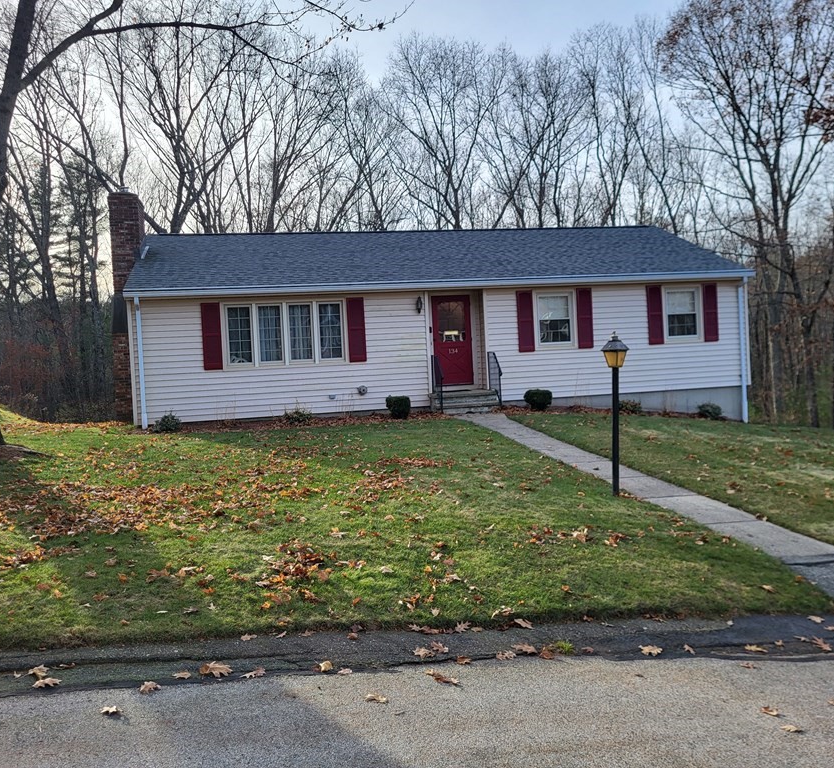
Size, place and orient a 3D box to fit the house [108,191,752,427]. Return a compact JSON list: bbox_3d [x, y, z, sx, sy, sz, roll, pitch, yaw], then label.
[{"bbox_3d":[-0.126,-1.957,21.006,15.050,6.150,8.700,-3,2,-12],"label":"house"}]

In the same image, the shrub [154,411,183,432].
[{"bbox_3d":[-5.012,0.753,15.450,0.530,0.420,0.480,-3,2,-12],"label":"shrub"}]

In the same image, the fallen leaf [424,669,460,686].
[{"bbox_3d":[0.138,1.650,4.330,0.240,0.040,0.085,-2,2,38],"label":"fallen leaf"}]

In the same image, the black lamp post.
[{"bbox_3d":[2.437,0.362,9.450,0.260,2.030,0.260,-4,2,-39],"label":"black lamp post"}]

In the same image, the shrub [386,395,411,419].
[{"bbox_3d":[-0.395,0.486,16.400,0.500,0.490,0.480,-3,2,0],"label":"shrub"}]

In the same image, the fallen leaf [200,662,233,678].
[{"bbox_3d":[-1.179,1.679,4.500,0.190,0.045,0.135,-3,2,0],"label":"fallen leaf"}]

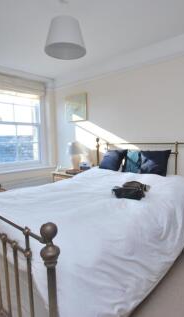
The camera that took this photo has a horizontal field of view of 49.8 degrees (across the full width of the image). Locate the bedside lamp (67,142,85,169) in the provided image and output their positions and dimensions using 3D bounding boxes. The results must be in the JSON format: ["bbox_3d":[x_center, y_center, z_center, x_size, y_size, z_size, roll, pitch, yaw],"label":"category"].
[{"bbox_3d":[-0.287,-0.029,3.525,0.300,0.500,0.300,0,5,0],"label":"bedside lamp"}]

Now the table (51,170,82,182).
[{"bbox_3d":[-0.392,0.627,3.645,0.480,0.710,0.370,4,7,41],"label":"table"}]

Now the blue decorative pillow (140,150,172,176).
[{"bbox_3d":[0.759,0.060,2.464,0.400,0.360,0.140,4,-10,41],"label":"blue decorative pillow"}]

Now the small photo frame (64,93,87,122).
[{"bbox_3d":[-0.308,-0.936,3.675,0.560,0.500,0.035,4,7,41],"label":"small photo frame"}]

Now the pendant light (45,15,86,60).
[{"bbox_3d":[-0.244,-1.130,1.829,0.380,0.280,0.380,0,5,0],"label":"pendant light"}]

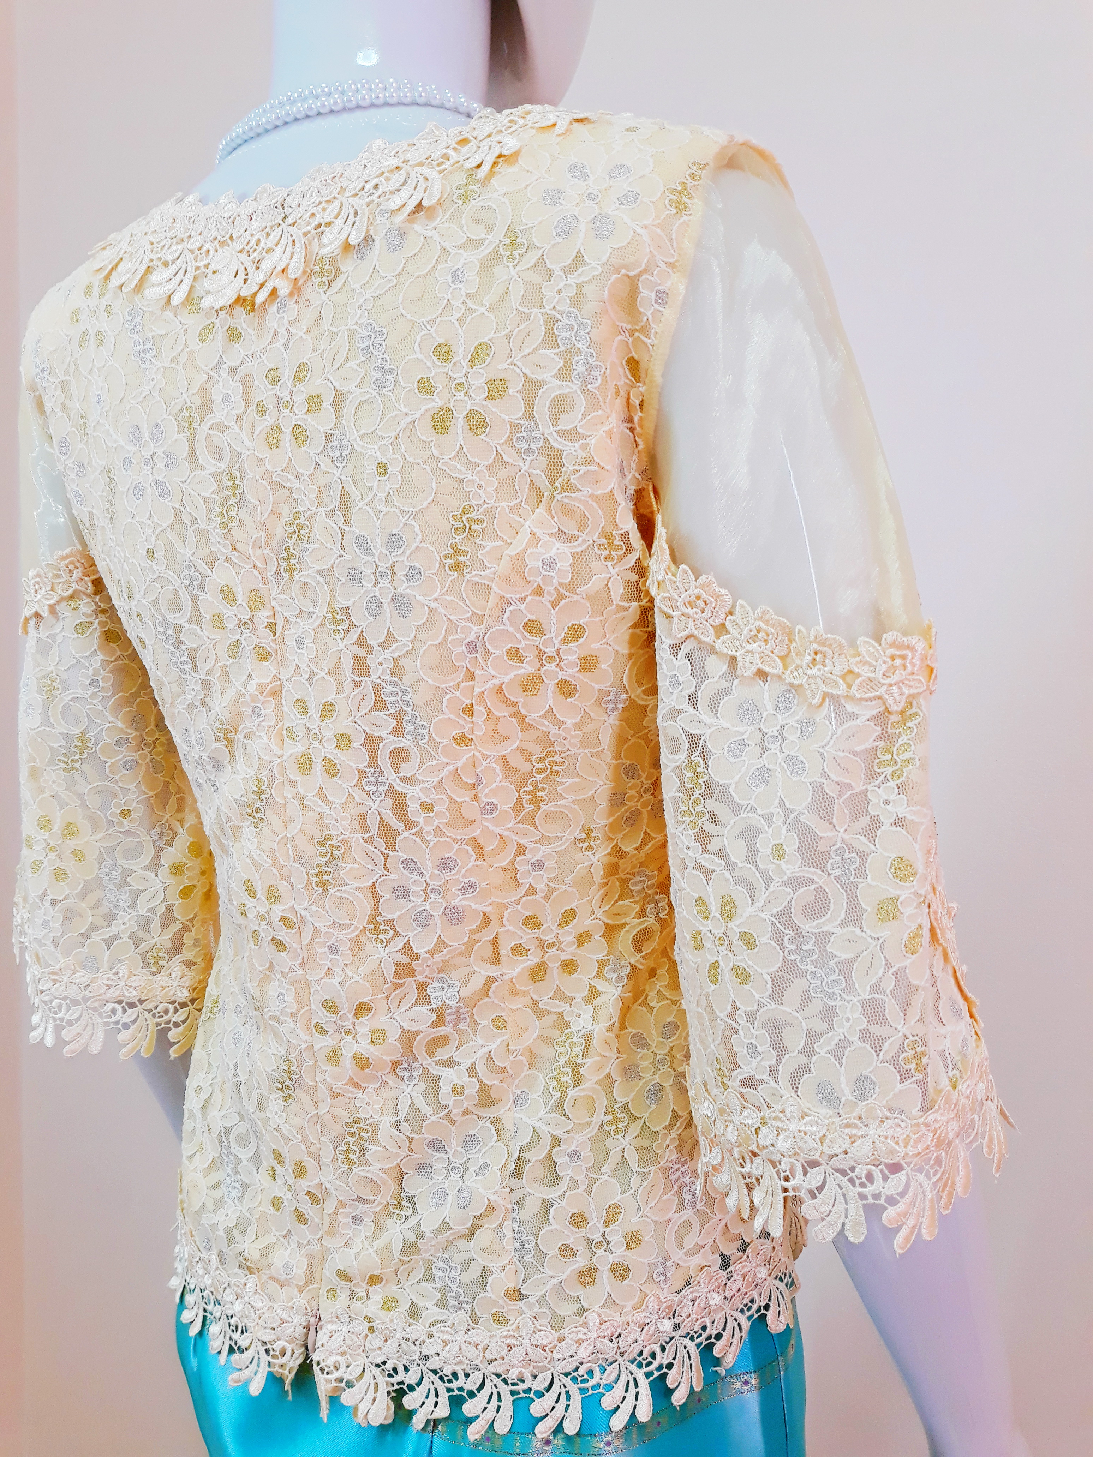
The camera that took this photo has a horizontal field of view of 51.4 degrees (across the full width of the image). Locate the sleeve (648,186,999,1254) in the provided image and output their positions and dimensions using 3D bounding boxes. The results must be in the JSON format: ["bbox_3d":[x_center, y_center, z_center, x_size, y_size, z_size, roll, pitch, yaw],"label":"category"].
[{"bbox_3d":[0.121,-0.005,0.488,0.125,0.406,0.146,-4,6,34],"label":"sleeve"}]

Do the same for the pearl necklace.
[{"bbox_3d":[-0.088,-0.259,0.572,0.146,0.068,0.146,1,1,34],"label":"pearl necklace"}]

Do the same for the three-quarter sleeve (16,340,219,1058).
[{"bbox_3d":[-0.271,-0.013,0.714,0.125,0.406,0.146,4,8,34],"label":"three-quarter sleeve"}]

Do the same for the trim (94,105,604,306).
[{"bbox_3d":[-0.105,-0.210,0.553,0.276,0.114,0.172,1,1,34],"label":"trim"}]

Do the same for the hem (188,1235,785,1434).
[{"bbox_3d":[-0.032,0.266,0.578,0.328,0.088,0.229,1,1,34],"label":"hem"}]

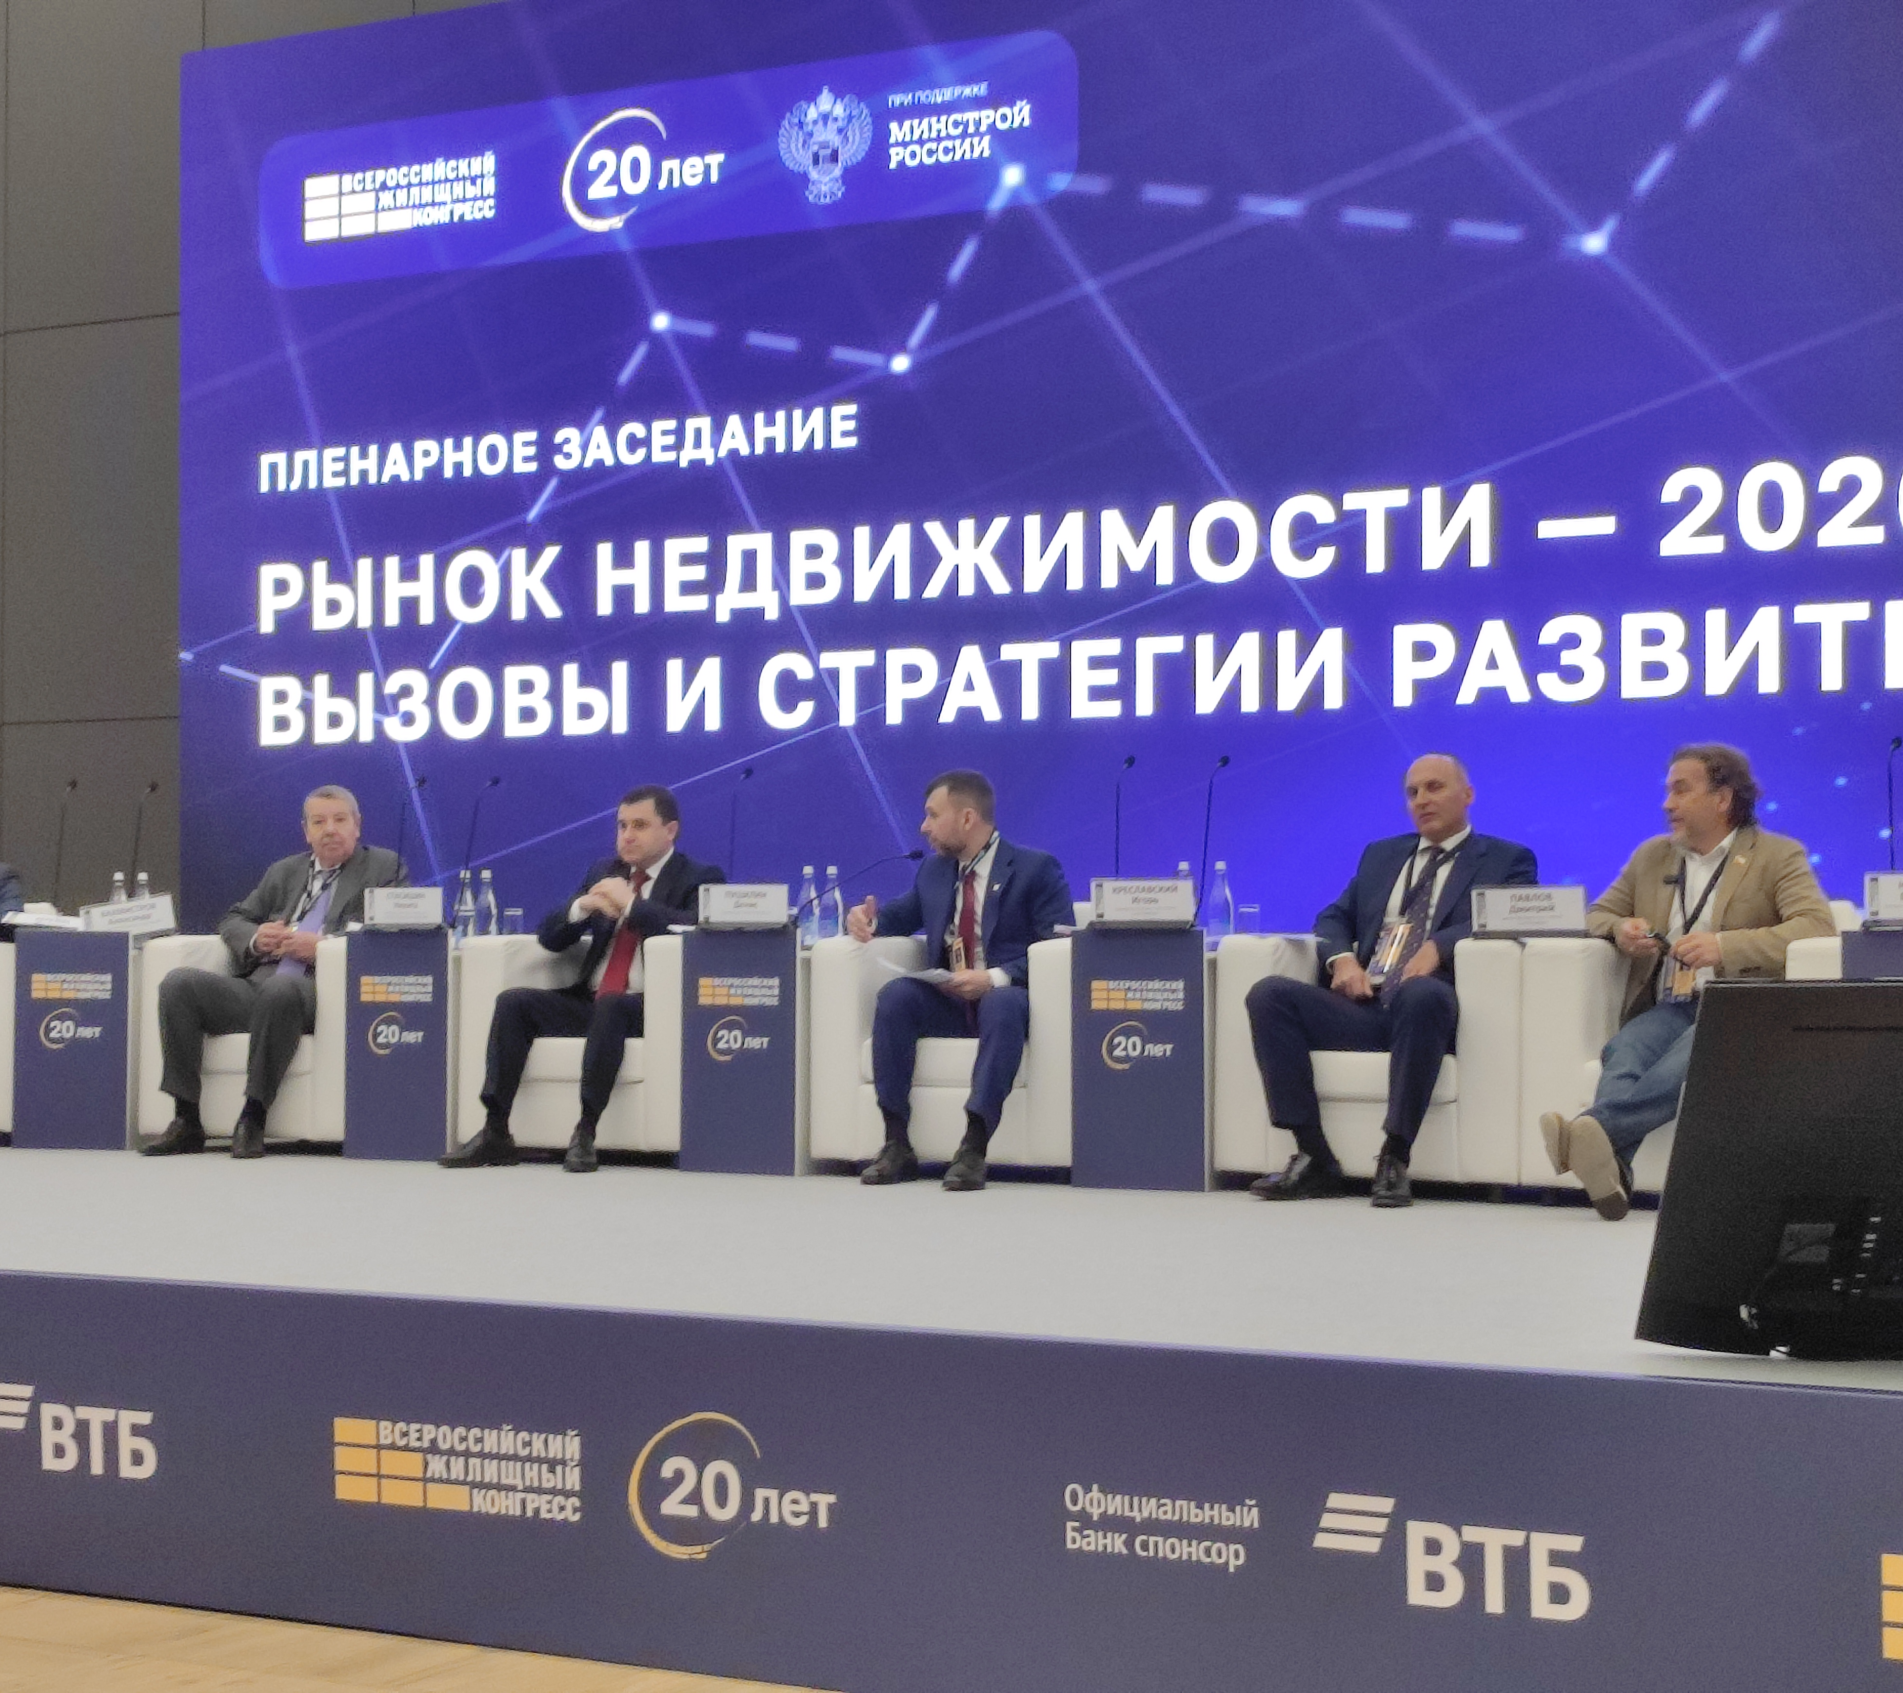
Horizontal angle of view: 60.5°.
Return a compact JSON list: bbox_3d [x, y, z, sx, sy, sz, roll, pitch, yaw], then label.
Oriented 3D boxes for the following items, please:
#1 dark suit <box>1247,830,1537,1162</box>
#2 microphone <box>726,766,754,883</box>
[{"bbox_3d":[1.230,0.354,4.464,0.739,0.830,0.709,-1,-2,22],"label":"dark suit"},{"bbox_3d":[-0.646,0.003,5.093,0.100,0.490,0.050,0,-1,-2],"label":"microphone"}]

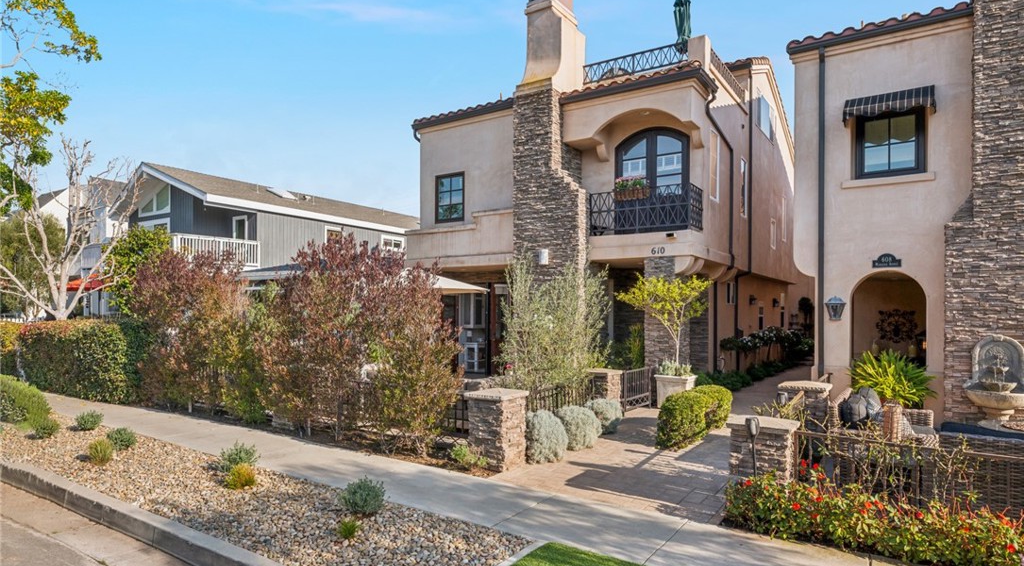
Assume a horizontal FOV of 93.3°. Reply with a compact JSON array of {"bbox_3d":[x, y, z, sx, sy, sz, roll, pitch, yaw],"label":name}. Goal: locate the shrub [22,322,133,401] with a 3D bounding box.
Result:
[{"bbox_3d":[-11.310,2.030,12.881,4.800,1.800,0.900,-1,-2,26],"label":"shrub"}]

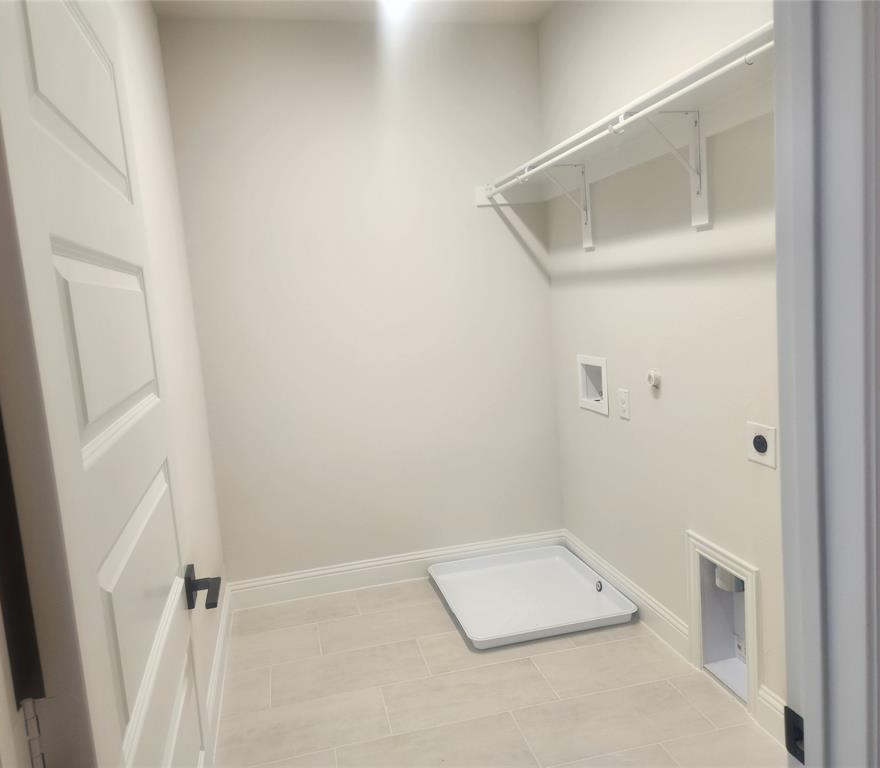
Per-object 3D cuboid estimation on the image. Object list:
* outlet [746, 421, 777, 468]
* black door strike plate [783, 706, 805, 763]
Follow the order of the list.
[{"bbox_3d":[0.967,0.183,2.057,0.012,0.117,0.121,-6,8,-12],"label":"outlet"},{"bbox_3d":[0.426,0.418,0.810,0.006,0.058,0.036,-6,7,-12],"label":"black door strike plate"}]

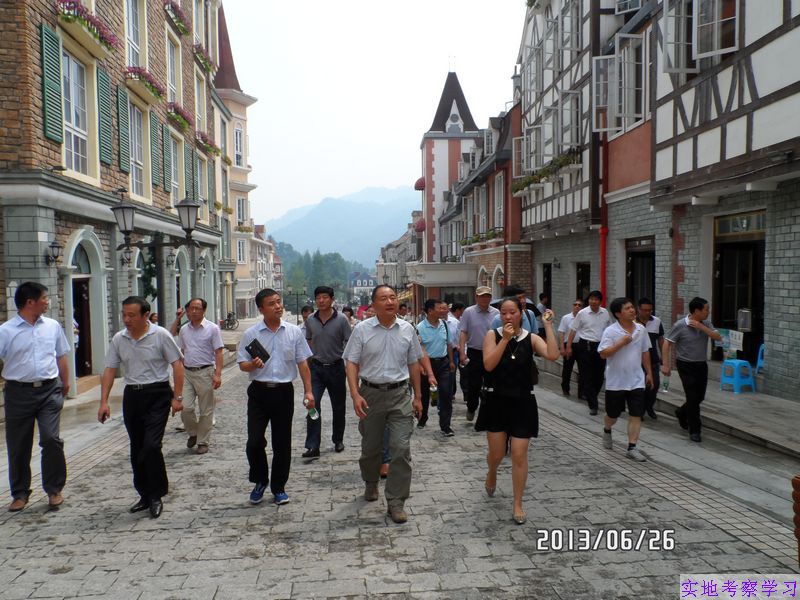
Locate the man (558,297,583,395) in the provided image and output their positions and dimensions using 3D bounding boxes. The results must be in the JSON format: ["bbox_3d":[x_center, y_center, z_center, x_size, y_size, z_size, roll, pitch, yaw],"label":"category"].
[{"bbox_3d":[2.989,0.831,9.500,0.520,1.700,0.420,0,2,9],"label":"man"}]

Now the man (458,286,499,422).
[{"bbox_3d":[1.038,0.707,7.200,0.560,1.740,0.450,-1,3,3],"label":"man"}]

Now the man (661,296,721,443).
[{"bbox_3d":[3.352,0.802,6.400,0.600,1.660,0.500,-2,3,-20],"label":"man"}]

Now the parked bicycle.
[{"bbox_3d":[-9.807,1.212,32.000,1.600,1.030,0.550,1,3,37],"label":"parked bicycle"}]

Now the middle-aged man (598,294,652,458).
[{"bbox_3d":[2.317,0.827,5.700,0.540,1.670,0.500,-1,3,-5],"label":"middle-aged man"}]

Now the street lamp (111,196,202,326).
[{"bbox_3d":[-4.524,-0.275,10.500,1.700,3.380,0.460,0,2,6],"label":"street lamp"}]

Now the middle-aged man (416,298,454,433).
[{"bbox_3d":[0.432,0.815,6.750,0.500,1.670,0.480,-2,3,-22],"label":"middle-aged man"}]

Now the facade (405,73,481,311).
[{"bbox_3d":[3.404,-8.408,45.500,6.000,20.000,5.500,-1,3,-1],"label":"facade"}]

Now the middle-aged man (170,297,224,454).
[{"bbox_3d":[-2.154,0.798,5.900,0.540,1.650,0.460,-1,2,-9],"label":"middle-aged man"}]

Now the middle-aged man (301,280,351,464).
[{"bbox_3d":[-0.739,0.728,5.650,0.500,1.730,0.460,-1,2,-3],"label":"middle-aged man"}]

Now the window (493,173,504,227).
[{"bbox_3d":[3.982,-3.962,22.200,0.200,2.220,1.550,-1,3,-1],"label":"window"}]

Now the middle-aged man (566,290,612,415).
[{"bbox_3d":[2.596,0.719,7.600,0.600,1.700,0.450,0,3,5],"label":"middle-aged man"}]

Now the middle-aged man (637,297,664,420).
[{"bbox_3d":[3.427,0.800,7.650,0.520,1.690,0.420,0,2,14],"label":"middle-aged man"}]

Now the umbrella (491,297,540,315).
[{"bbox_3d":[1.967,0.140,9.700,0.980,0.500,0.980,-1,2,0],"label":"umbrella"}]

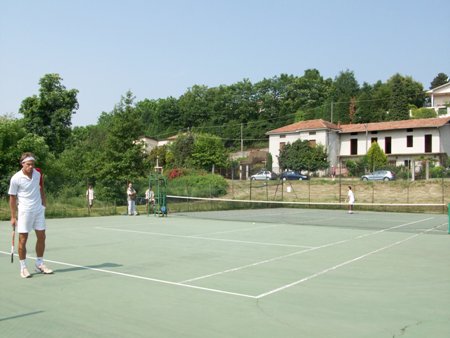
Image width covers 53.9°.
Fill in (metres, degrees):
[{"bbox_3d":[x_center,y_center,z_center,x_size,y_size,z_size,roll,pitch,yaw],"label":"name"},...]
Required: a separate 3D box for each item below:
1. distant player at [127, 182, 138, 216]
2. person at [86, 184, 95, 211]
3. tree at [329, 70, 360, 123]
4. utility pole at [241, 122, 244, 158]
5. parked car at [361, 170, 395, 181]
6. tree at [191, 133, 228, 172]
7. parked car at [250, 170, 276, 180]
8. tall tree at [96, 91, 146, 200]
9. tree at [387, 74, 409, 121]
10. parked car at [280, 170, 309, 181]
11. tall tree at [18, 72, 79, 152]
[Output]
[{"bbox_3d":[-4.853,1.600,23.200,0.400,1.720,0.520,-1,-3,37],"label":"distant player"},{"bbox_3d":[-8.862,1.849,29.200,0.520,1.700,0.380,2,-3,-20],"label":"person"},{"bbox_3d":[28.375,-16.859,105.000,7.000,13.300,7.000,1,-3,15],"label":"tree"},{"bbox_3d":[3.760,-6.166,95.000,0.300,7.600,0.300,1,-3,2],"label":"utility pole"},{"bbox_3d":[19.379,0.847,55.900,4.100,1.440,1.720,0,-3,33],"label":"parked car"},{"bbox_3d":[-2.197,-2.045,67.000,5.400,7.000,5.400,2,-3,-2],"label":"tree"},{"bbox_3d":[5.777,0.992,65.500,3.750,1.420,1.640,0,-3,33],"label":"parked car"},{"bbox_3d":[-8.576,-1.799,37.000,4.300,9.300,4.200,2,-3,-13],"label":"tall tree"},{"bbox_3d":[35.889,-14.460,92.000,4.200,10.600,4.200,0,-3,21],"label":"tree"},{"bbox_3d":[9.973,0.983,63.000,4.050,1.410,1.680,0,-3,33],"label":"parked car"},{"bbox_3d":[-18.360,-3.381,46.000,6.200,12.600,6.000,3,-3,-22],"label":"tall tree"}]

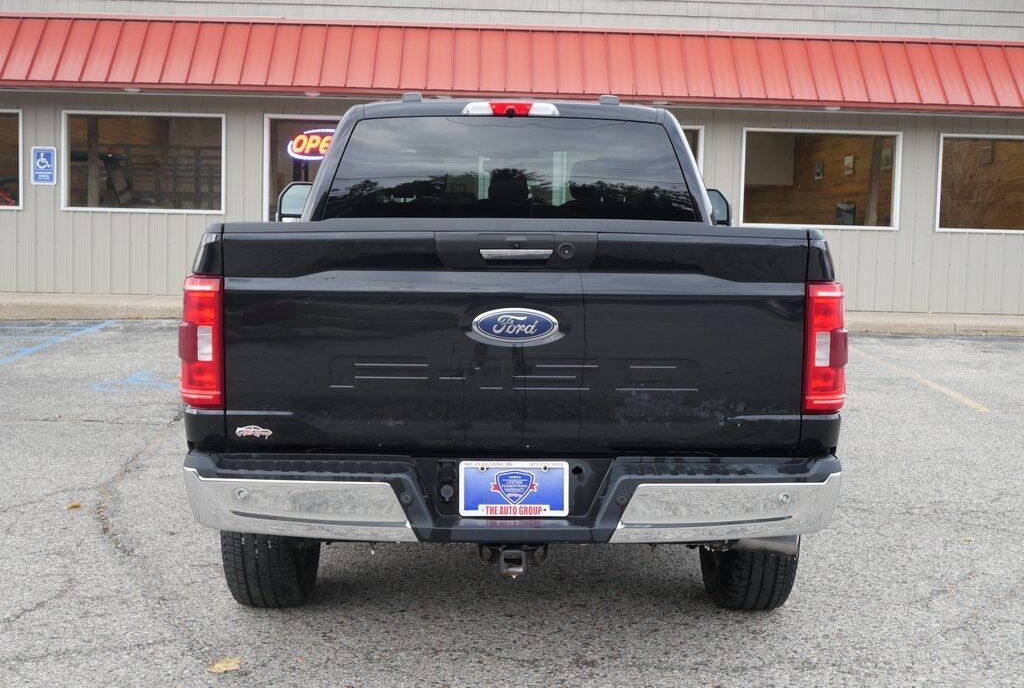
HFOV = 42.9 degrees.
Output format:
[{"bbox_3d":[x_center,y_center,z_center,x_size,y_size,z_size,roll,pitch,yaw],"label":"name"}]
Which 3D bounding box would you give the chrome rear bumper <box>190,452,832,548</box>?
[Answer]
[{"bbox_3d":[0.001,0.422,3.758,1.880,0.245,0.340,1,5,-1],"label":"chrome rear bumper"}]

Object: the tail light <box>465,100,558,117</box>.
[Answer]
[{"bbox_3d":[-0.016,-1.030,5.715,0.430,0.070,0.080,1,5,-1],"label":"tail light"}]

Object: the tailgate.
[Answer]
[{"bbox_3d":[0.006,-0.018,3.701,1.635,0.645,0.120,1,5,-1],"label":"tailgate"}]

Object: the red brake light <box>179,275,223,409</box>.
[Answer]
[{"bbox_3d":[-0.880,-0.014,3.744,0.150,0.385,0.190,1,5,-1],"label":"red brake light"}]

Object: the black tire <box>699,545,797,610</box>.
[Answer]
[{"bbox_3d":[0.848,0.573,4.856,0.280,0.810,0.810,1,5,-1],"label":"black tire"}]

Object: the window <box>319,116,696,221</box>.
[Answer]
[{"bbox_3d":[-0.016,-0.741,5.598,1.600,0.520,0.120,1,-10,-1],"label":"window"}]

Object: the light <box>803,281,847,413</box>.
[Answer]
[{"bbox_3d":[0.890,0.002,3.771,0.150,0.385,0.190,1,5,-1],"label":"light"}]

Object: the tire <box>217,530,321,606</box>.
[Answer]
[{"bbox_3d":[-0.881,0.557,4.830,0.280,0.810,0.810,1,5,-1],"label":"tire"}]

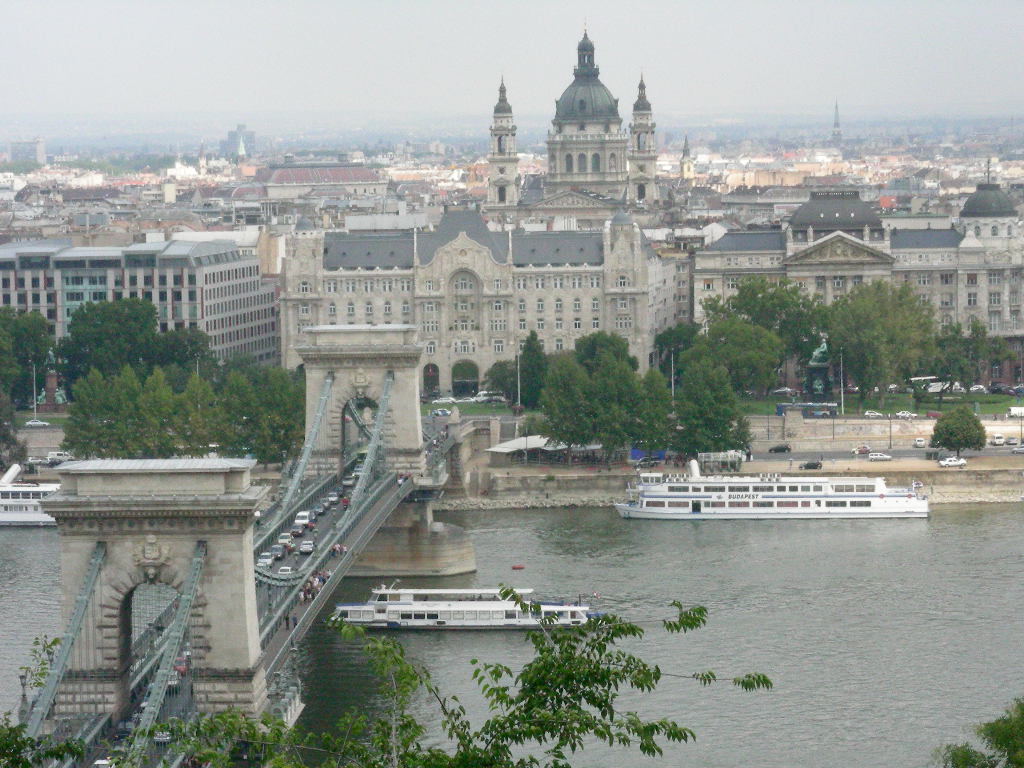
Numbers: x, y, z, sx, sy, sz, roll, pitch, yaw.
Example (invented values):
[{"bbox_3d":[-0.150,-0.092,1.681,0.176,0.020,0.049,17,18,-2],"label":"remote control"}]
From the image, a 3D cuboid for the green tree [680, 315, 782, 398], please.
[{"bbox_3d":[45.570,-5.610,694.000,21.180,16.820,19.000,-1,4,3],"label":"green tree"}]

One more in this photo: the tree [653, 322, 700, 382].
[{"bbox_3d":[34.010,-4.410,678.740,10.130,16.180,10.130,-1,4,0],"label":"tree"}]

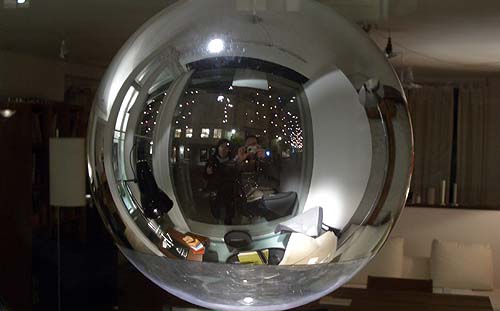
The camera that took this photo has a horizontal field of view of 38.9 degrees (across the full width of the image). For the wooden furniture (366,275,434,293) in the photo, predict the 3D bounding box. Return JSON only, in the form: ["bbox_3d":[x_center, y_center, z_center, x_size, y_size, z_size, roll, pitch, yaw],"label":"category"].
[{"bbox_3d":[0.950,1.234,4.572,0.440,0.800,0.490,0,1,17],"label":"wooden furniture"}]

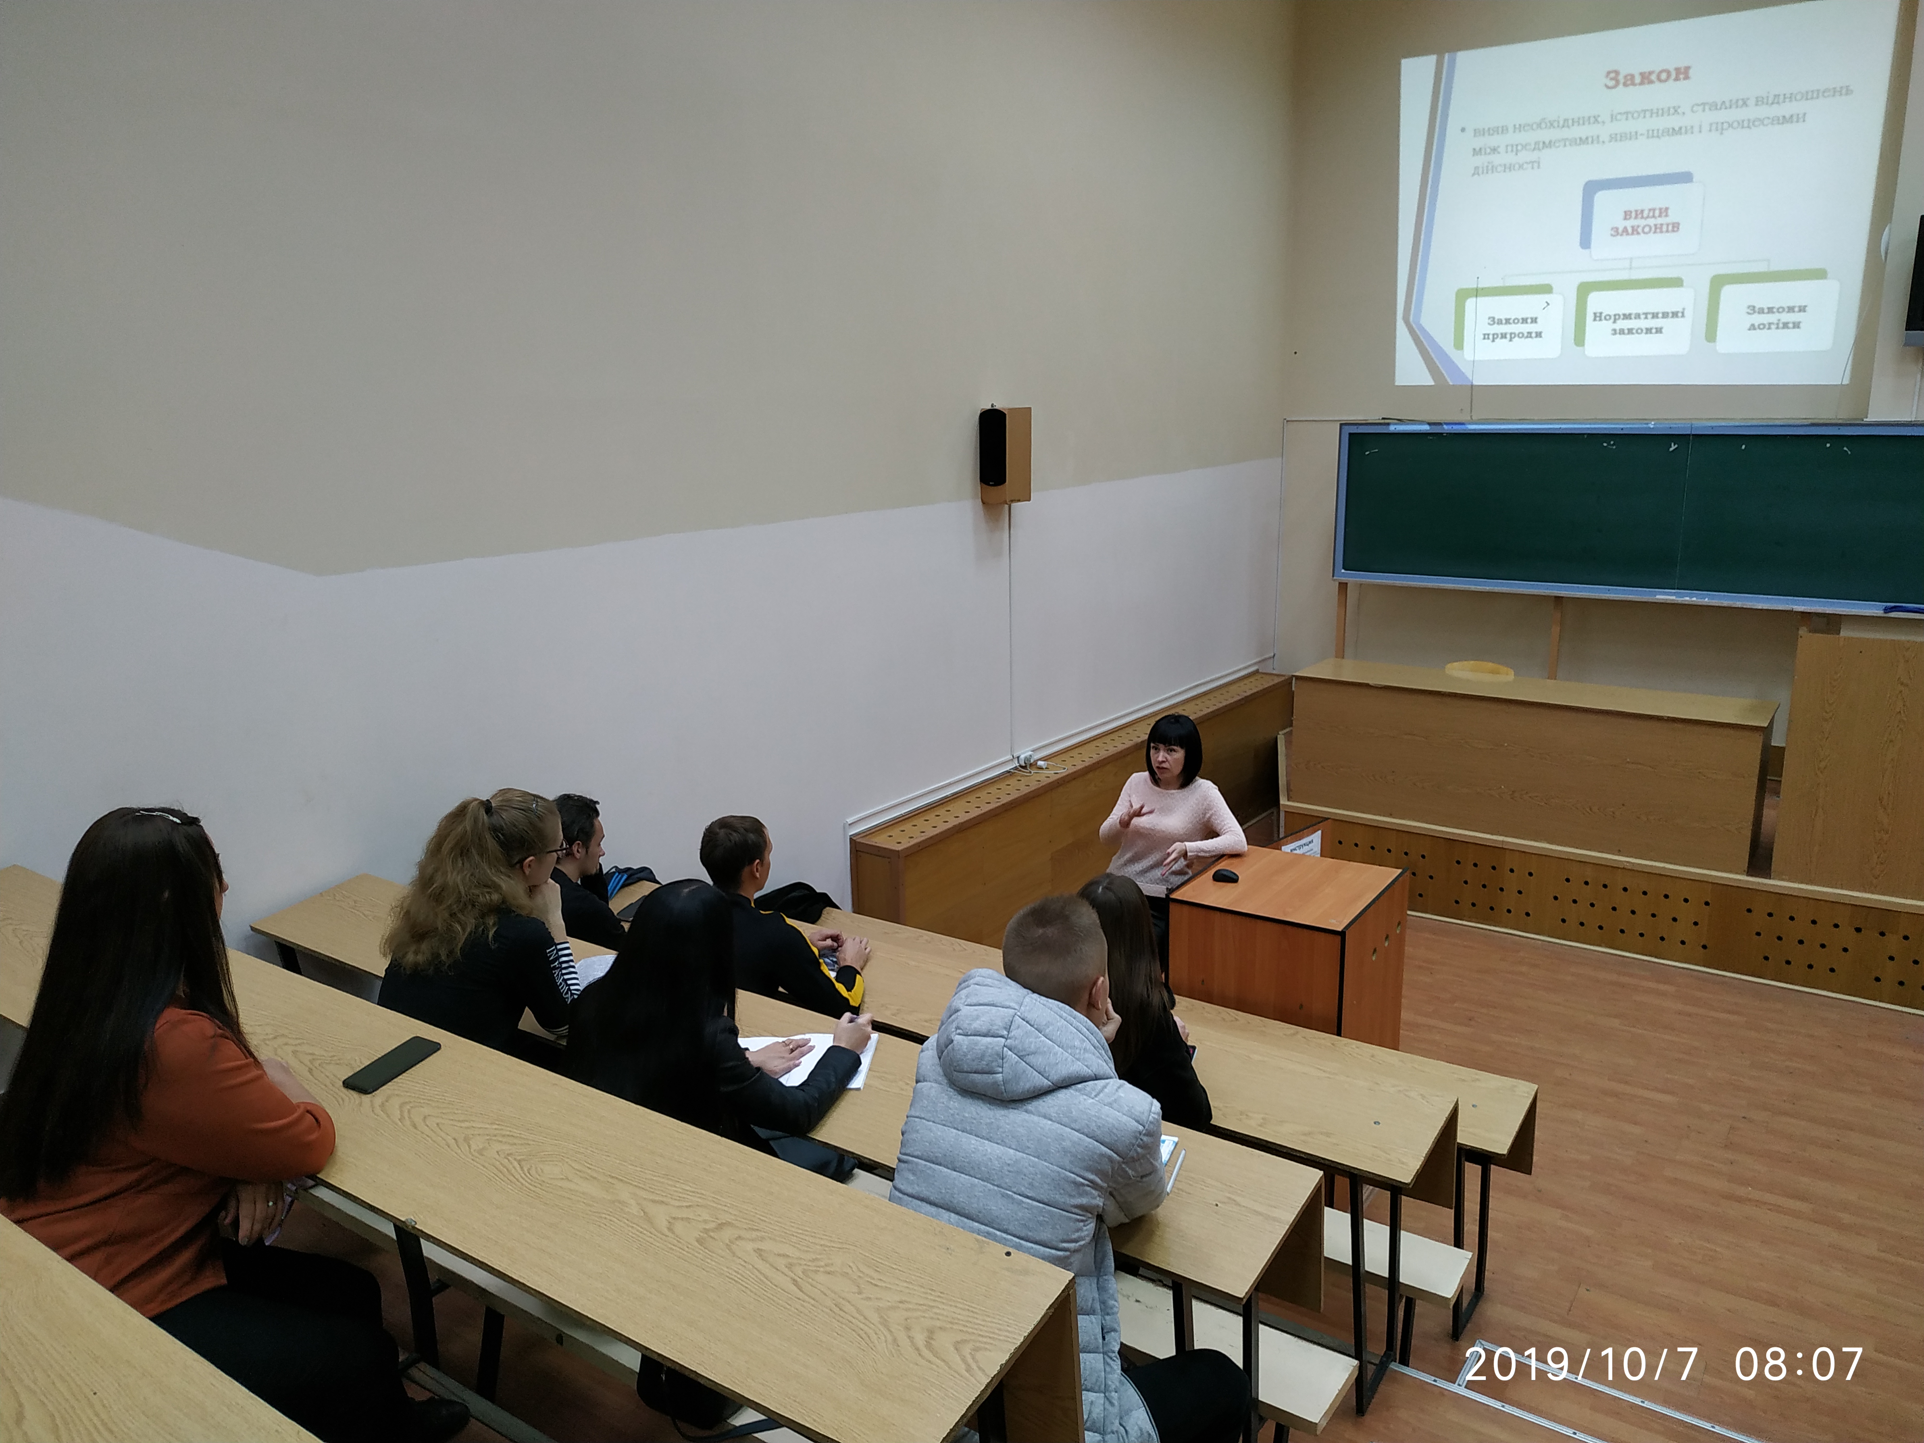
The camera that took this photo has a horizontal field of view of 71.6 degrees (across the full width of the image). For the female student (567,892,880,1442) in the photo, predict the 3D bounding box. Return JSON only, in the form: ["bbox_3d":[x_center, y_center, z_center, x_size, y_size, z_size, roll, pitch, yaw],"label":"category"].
[{"bbox_3d":[-0.431,0.862,2.543,0.480,1.190,0.660,8,16,34],"label":"female student"}]

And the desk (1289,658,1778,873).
[{"bbox_3d":[3.027,0.180,7.268,2.326,0.732,0.635,8,16,34],"label":"desk"}]

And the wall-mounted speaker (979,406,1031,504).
[{"bbox_3d":[0.201,-1.210,6.071,0.144,0.420,0.215,8,16,34],"label":"wall-mounted speaker"}]

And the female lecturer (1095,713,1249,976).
[{"bbox_3d":[0.776,0.769,5.049,0.536,1.648,0.425,5,15,23],"label":"female lecturer"}]

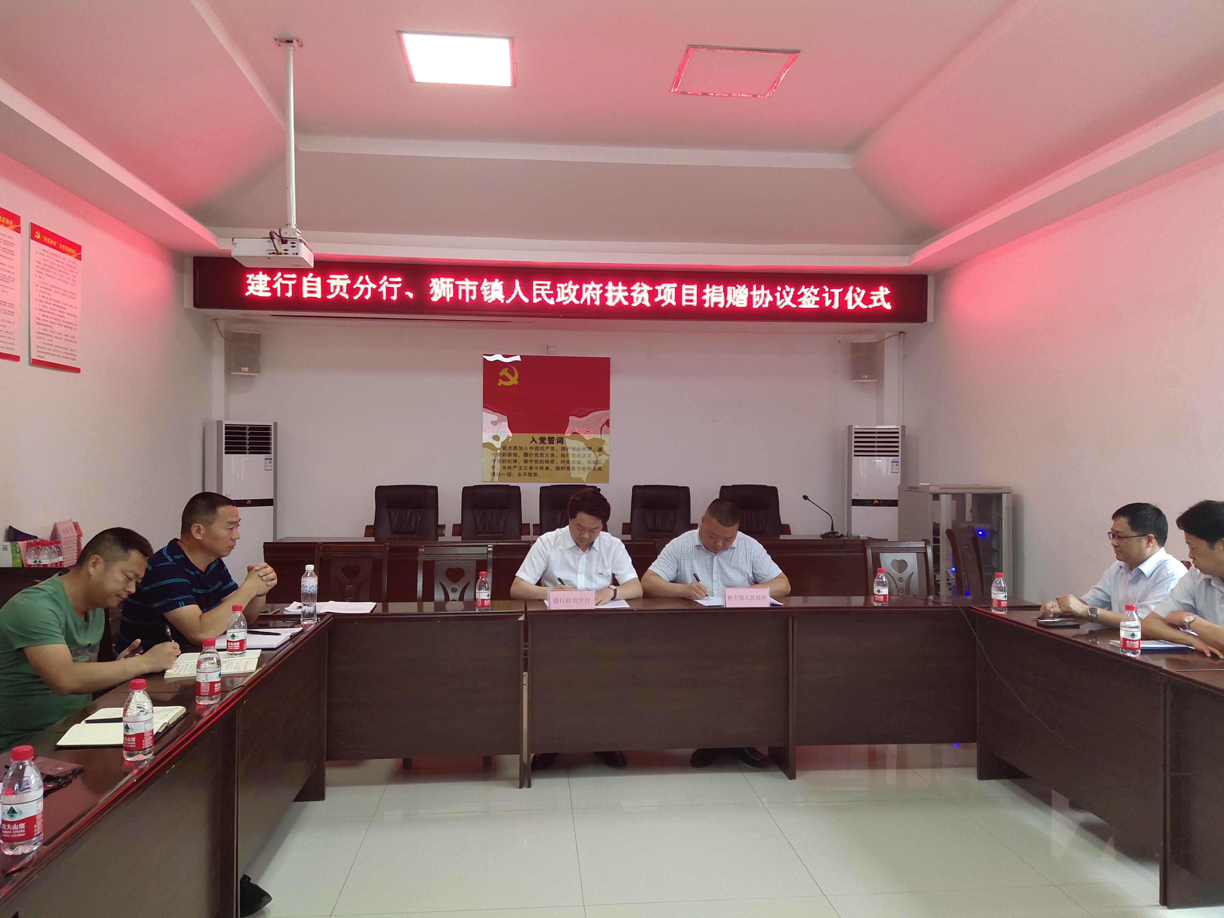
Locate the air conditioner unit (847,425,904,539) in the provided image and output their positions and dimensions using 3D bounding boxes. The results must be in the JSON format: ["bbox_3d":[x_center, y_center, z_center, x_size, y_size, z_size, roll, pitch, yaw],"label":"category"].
[{"bbox_3d":[2.371,0.547,7.947,0.500,1.680,0.310,0,0,15],"label":"air conditioner unit"}]

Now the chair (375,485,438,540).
[{"bbox_3d":[-1.552,0.760,6.626,0.600,1.110,0.620,0,0,-5],"label":"chair"}]

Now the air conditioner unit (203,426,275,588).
[{"bbox_3d":[-3.224,0.523,7.701,0.500,1.680,0.310,0,0,-37],"label":"air conditioner unit"}]

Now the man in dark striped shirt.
[{"bbox_3d":[-1.555,0.783,3.302,0.740,1.310,0.520,0,0,-5],"label":"man in dark striped shirt"}]

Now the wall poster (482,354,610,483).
[{"bbox_3d":[-0.622,-0.380,8.468,1.215,1.205,0.020,0,0,-5],"label":"wall poster"}]

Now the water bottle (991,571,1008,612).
[{"bbox_3d":[1.761,0.607,4.015,0.066,0.177,0.066,0,0,-5],"label":"water bottle"}]

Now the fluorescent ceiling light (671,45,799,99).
[{"bbox_3d":[0.670,-2.172,4.959,0.600,0.050,0.600,0,0,-5],"label":"fluorescent ceiling light"}]

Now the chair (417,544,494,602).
[{"bbox_3d":[-0.783,0.948,4.338,0.430,0.985,0.530,0,0,-5],"label":"chair"}]

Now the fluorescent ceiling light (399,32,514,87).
[{"bbox_3d":[-0.816,-2.148,4.742,0.600,0.040,0.600,0,0,-5],"label":"fluorescent ceiling light"}]

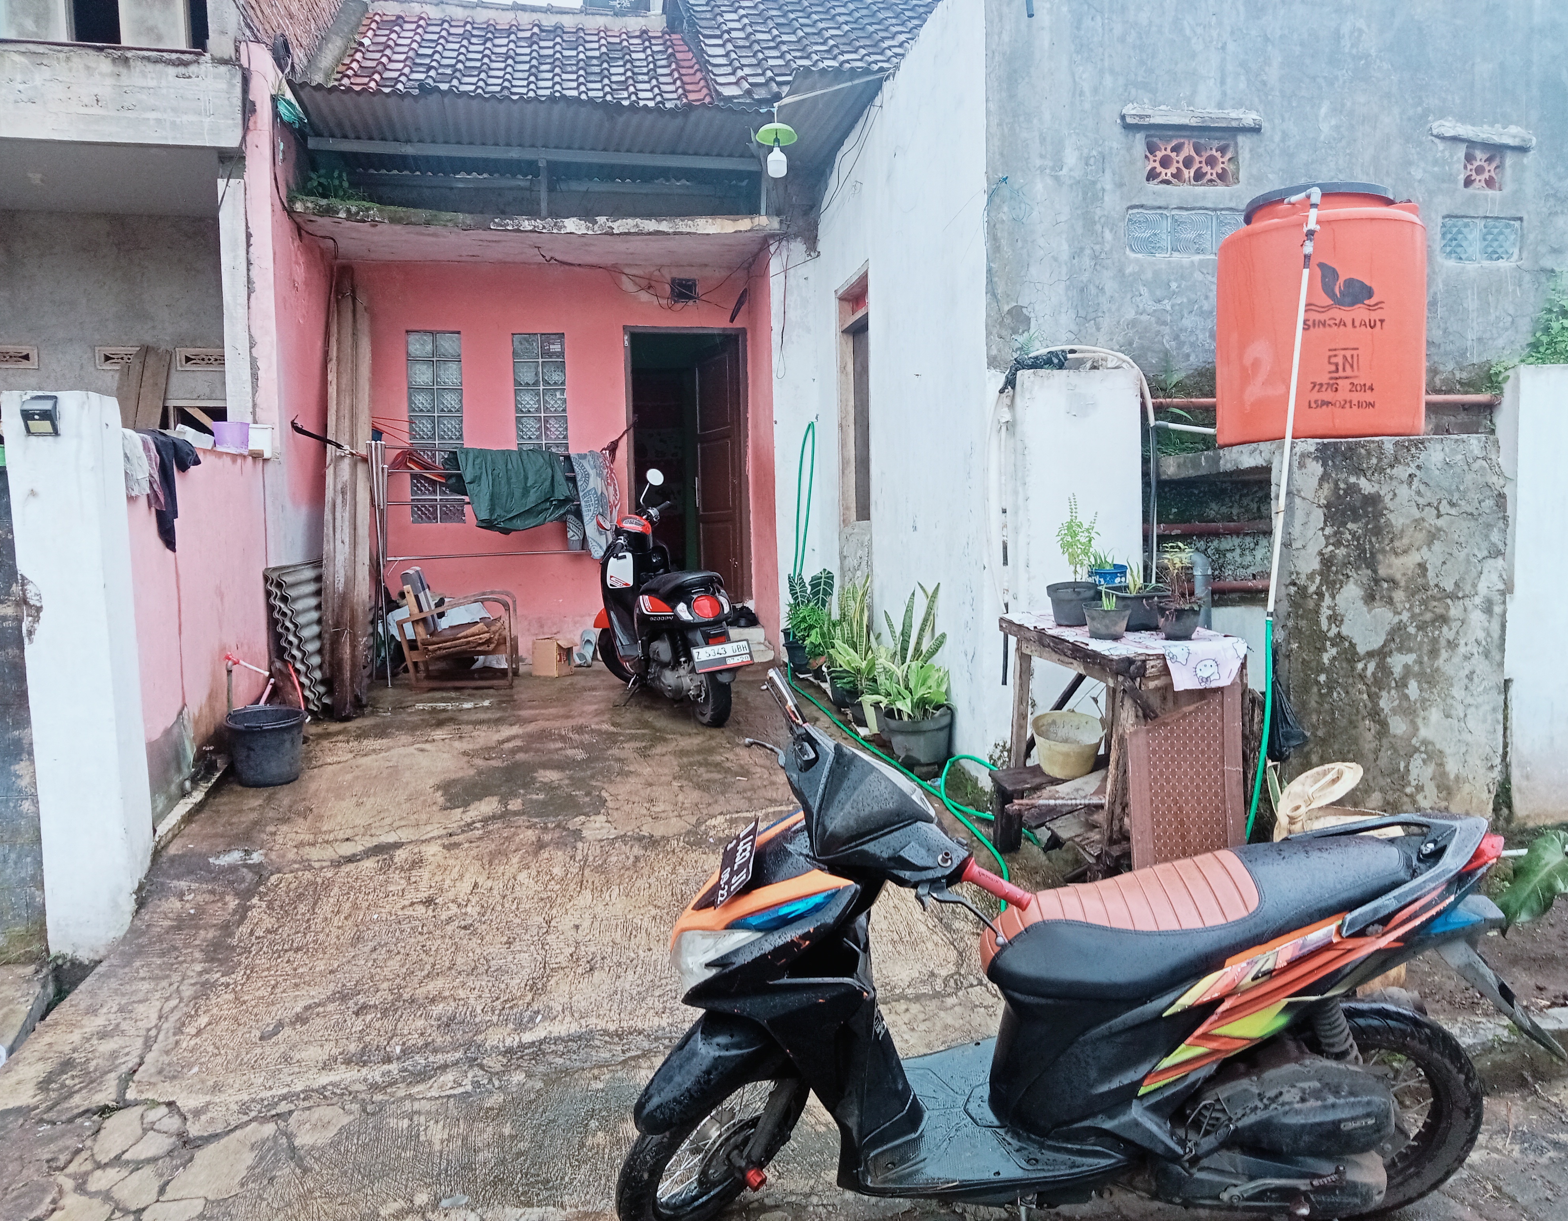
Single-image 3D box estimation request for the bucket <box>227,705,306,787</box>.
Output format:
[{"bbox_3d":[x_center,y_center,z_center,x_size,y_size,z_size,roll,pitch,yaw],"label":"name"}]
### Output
[{"bbox_3d":[-2.233,0.593,5.680,0.345,0.270,0.345,-2,9,-13],"label":"bucket"}]

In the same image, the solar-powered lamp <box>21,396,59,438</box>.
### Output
[{"bbox_3d":[-2.288,-0.597,4.050,0.105,0.125,0.065,-2,4,-13],"label":"solar-powered lamp"}]

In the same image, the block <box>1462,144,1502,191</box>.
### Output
[{"bbox_3d":[2.992,-1.909,5.728,0.200,0.205,0.100,-2,4,-11],"label":"block"}]

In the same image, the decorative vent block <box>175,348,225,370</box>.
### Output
[{"bbox_3d":[-3.895,-1.700,8.939,0.410,0.155,0.080,-2,4,-14],"label":"decorative vent block"}]

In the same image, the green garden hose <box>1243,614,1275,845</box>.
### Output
[{"bbox_3d":[1.641,0.415,4.550,0.120,0.800,0.120,-2,4,-9],"label":"green garden hose"}]

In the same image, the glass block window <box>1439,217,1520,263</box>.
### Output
[{"bbox_3d":[2.996,-1.601,5.739,0.400,0.200,0.090,-2,4,-11],"label":"glass block window"}]

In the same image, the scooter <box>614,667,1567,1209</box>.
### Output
[{"bbox_3d":[0.608,0.749,2.649,1.910,1.100,0.700,-1,4,1],"label":"scooter"}]

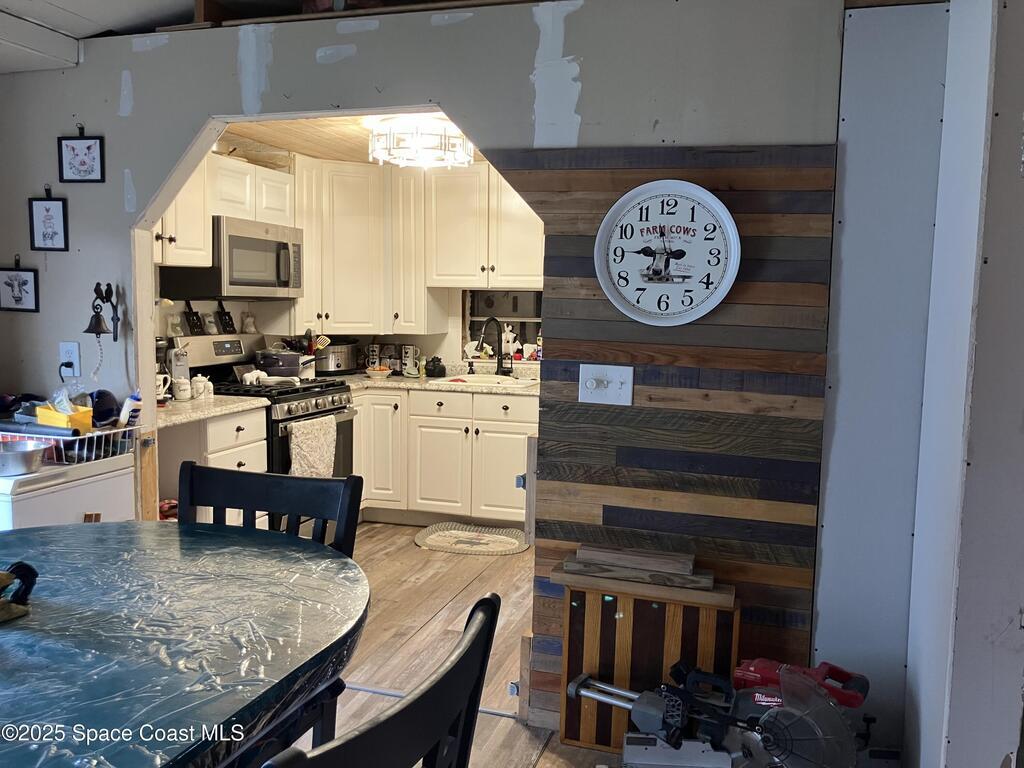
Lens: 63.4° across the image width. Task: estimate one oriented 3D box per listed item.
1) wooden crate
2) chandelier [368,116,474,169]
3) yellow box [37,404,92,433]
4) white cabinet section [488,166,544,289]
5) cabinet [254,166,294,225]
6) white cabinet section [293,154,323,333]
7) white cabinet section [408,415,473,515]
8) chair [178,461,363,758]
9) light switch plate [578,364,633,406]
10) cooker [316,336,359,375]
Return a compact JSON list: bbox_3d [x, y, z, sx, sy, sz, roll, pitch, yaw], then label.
[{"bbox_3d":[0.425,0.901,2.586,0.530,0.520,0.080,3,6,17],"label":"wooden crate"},{"bbox_3d":[-0.423,-1.149,3.908,0.495,0.190,0.495,1,6,0],"label":"chandelier"},{"bbox_3d":[-1.692,0.146,3.137,0.149,0.106,0.110,5,8,15],"label":"yellow box"},{"bbox_3d":[0.113,-0.999,5.306,0.436,0.771,0.325,3,6,18],"label":"white cabinet section"},{"bbox_3d":[-1.476,-1.049,4.677,0.320,0.295,0.385,3,6,16],"label":"cabinet"},{"bbox_3d":[-1.382,-0.838,5.042,0.325,1.078,0.311,3,6,18],"label":"white cabinet section"},{"bbox_3d":[-0.365,0.483,5.383,0.430,0.597,0.520,3,6,18],"label":"white cabinet section"},{"bbox_3d":[-0.615,0.722,1.648,0.455,1.025,0.520,3,6,17],"label":"chair"},{"bbox_3d":[0.291,0.005,2.570,0.168,0.118,0.022,3,6,17],"label":"light switch plate"},{"bbox_3d":[-1.173,-0.179,5.387,0.330,0.245,0.260,-2,6,-28],"label":"cooker"}]

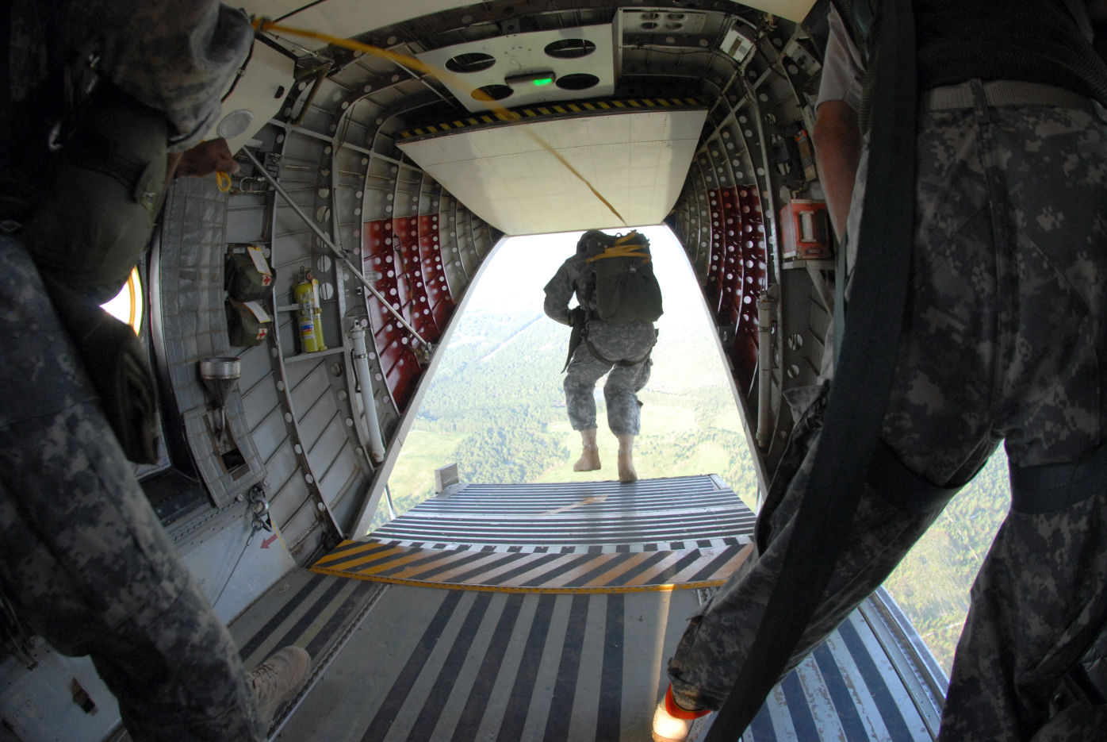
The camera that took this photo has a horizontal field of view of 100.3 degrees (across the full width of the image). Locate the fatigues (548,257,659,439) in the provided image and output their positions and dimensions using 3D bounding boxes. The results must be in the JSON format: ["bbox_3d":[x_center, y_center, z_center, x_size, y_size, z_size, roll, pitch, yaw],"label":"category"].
[{"bbox_3d":[0.296,-0.160,2.850,0.580,1.070,0.450,-7,4,-17],"label":"fatigues"}]

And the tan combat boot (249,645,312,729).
[{"bbox_3d":[-0.750,0.756,1.150,0.115,0.250,0.300,0,12,18],"label":"tan combat boot"}]

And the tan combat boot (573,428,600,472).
[{"bbox_3d":[0.209,0.500,2.900,0.110,0.260,0.290,-10,-5,-27],"label":"tan combat boot"}]

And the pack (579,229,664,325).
[{"bbox_3d":[0.418,-0.554,2.740,0.400,0.500,0.270,-7,-2,-17],"label":"pack"}]

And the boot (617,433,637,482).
[{"bbox_3d":[0.454,0.537,2.870,0.110,0.270,0.290,-4,0,-4],"label":"boot"}]

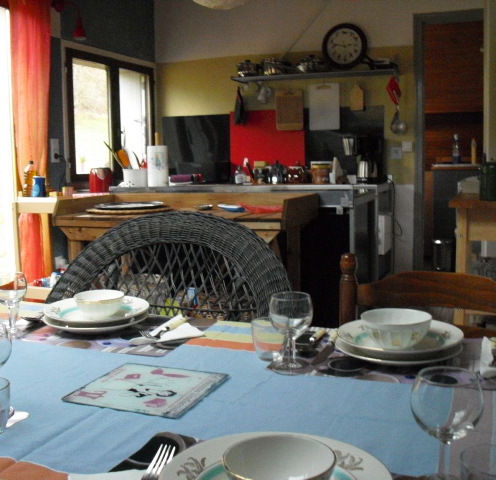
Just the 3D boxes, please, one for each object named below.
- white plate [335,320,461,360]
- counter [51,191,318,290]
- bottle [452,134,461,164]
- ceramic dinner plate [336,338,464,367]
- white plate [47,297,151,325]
[{"bbox_3d":[0.288,0.196,1.261,0.233,0.035,0.233,-1,7,0],"label":"white plate"},{"bbox_3d":[-0.379,0.153,4.318,1.520,0.873,0.770,2,8,20],"label":"counter"},{"bbox_3d":[2.099,-0.908,6.700,0.076,0.297,0.076,-1,7,0],"label":"bottle"},{"bbox_3d":[0.283,0.209,1.253,0.235,0.023,0.235,-1,7,0],"label":"ceramic dinner plate"},{"bbox_3d":[-0.336,0.172,1.497,0.232,0.035,0.232,-1,7,0],"label":"white plate"}]

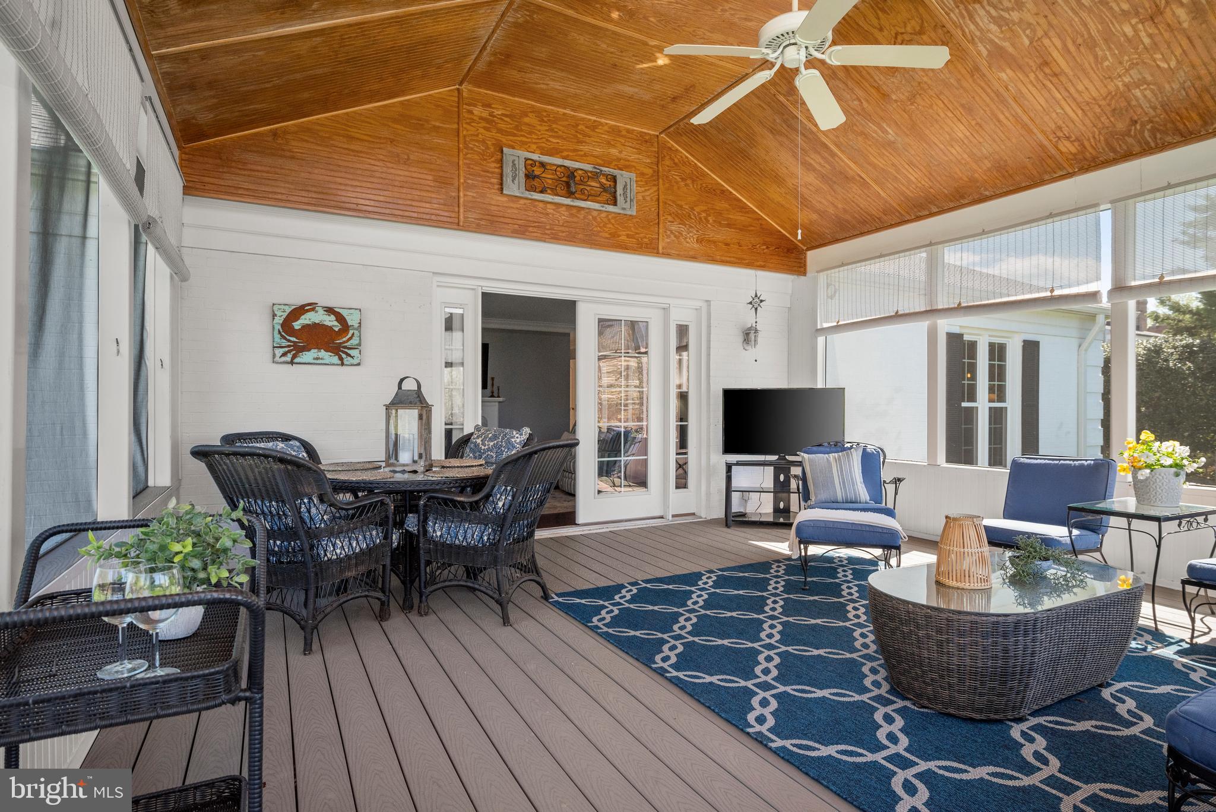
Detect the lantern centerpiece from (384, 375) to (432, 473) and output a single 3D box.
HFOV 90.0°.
[{"bbox_3d":[-1.173,0.103,3.580,0.250,0.550,0.245,0,0,-7],"label":"lantern centerpiece"}]

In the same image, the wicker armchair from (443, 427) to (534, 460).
[{"bbox_3d":[-0.950,0.655,4.450,0.600,0.940,0.780,0,0,14],"label":"wicker armchair"}]

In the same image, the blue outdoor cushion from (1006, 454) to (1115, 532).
[{"bbox_3d":[2.712,0.533,3.667,0.130,0.420,0.490,27,-16,-35],"label":"blue outdoor cushion"}]

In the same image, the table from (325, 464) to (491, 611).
[{"bbox_3d":[-1.145,0.749,3.650,1.220,0.740,1.220,0,0,0],"label":"table"}]

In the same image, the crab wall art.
[{"bbox_3d":[-2.071,-0.504,4.330,0.565,0.430,0.040,0,0,-27],"label":"crab wall art"}]

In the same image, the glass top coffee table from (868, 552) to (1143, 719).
[{"bbox_3d":[1.644,0.920,2.521,1.260,0.410,0.620,0,0,-27],"label":"glass top coffee table"}]

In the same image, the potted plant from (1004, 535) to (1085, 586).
[{"bbox_3d":[1.888,0.640,2.640,0.310,0.165,0.280,0,0,36],"label":"potted plant"}]

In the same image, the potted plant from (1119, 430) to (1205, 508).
[{"bbox_3d":[3.120,0.345,3.430,0.370,0.420,0.340,0,0,42],"label":"potted plant"}]

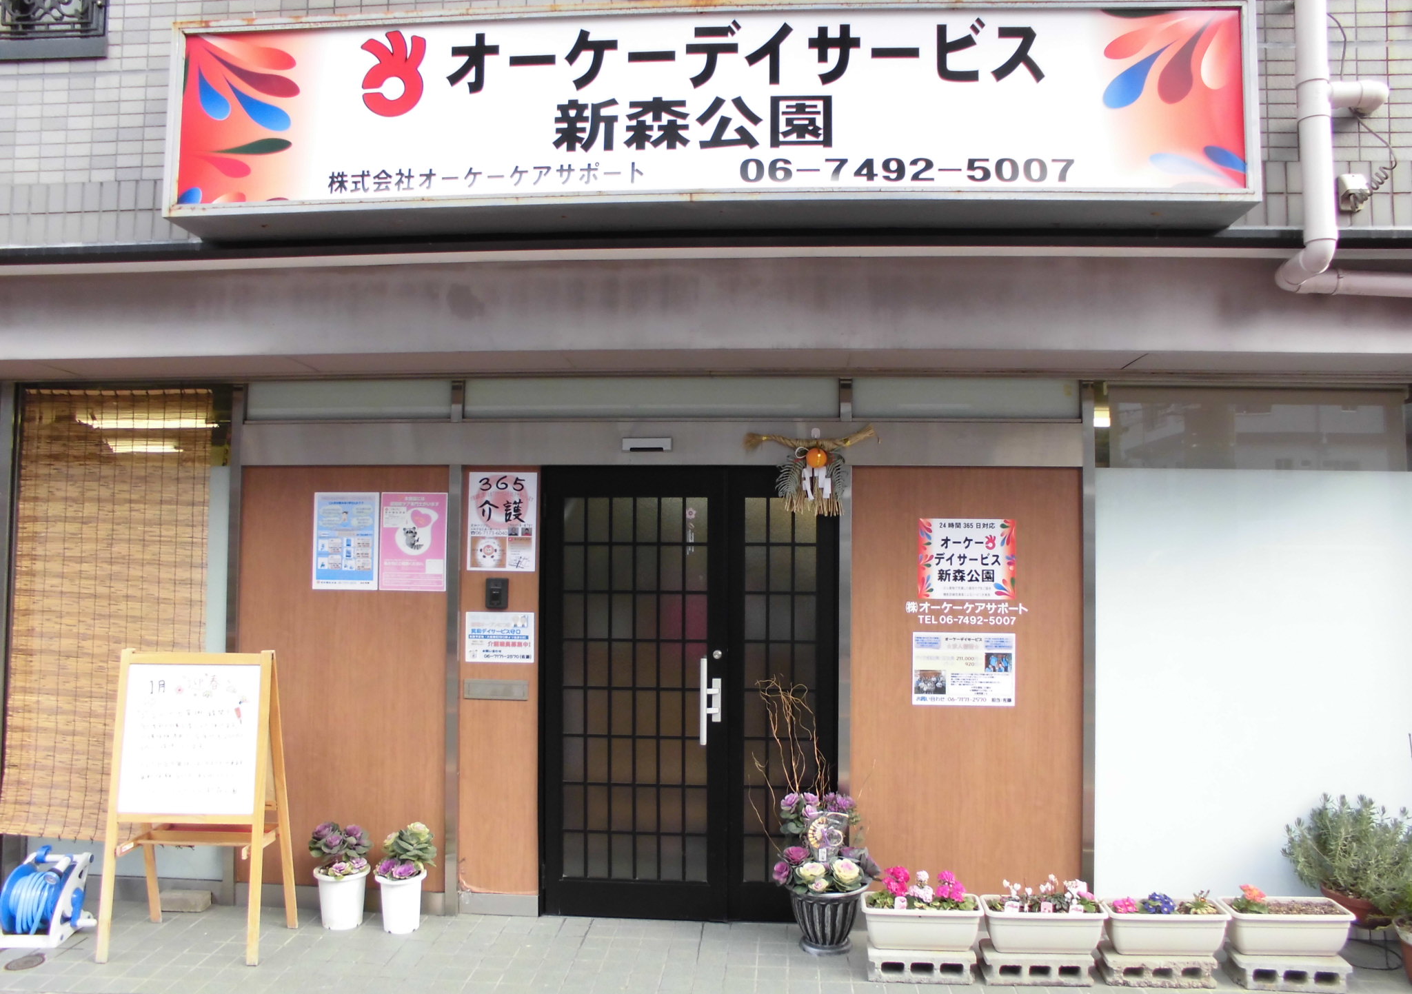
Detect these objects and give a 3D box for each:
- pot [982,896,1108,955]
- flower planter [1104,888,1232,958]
[{"bbox_3d":[1.275,1.625,4.031,0.447,0.157,0.210,0,-1,4],"label":"pot"},{"bbox_3d":[1.645,1.533,3.861,0.430,0.209,0.228,0,-2,4],"label":"flower planter"}]

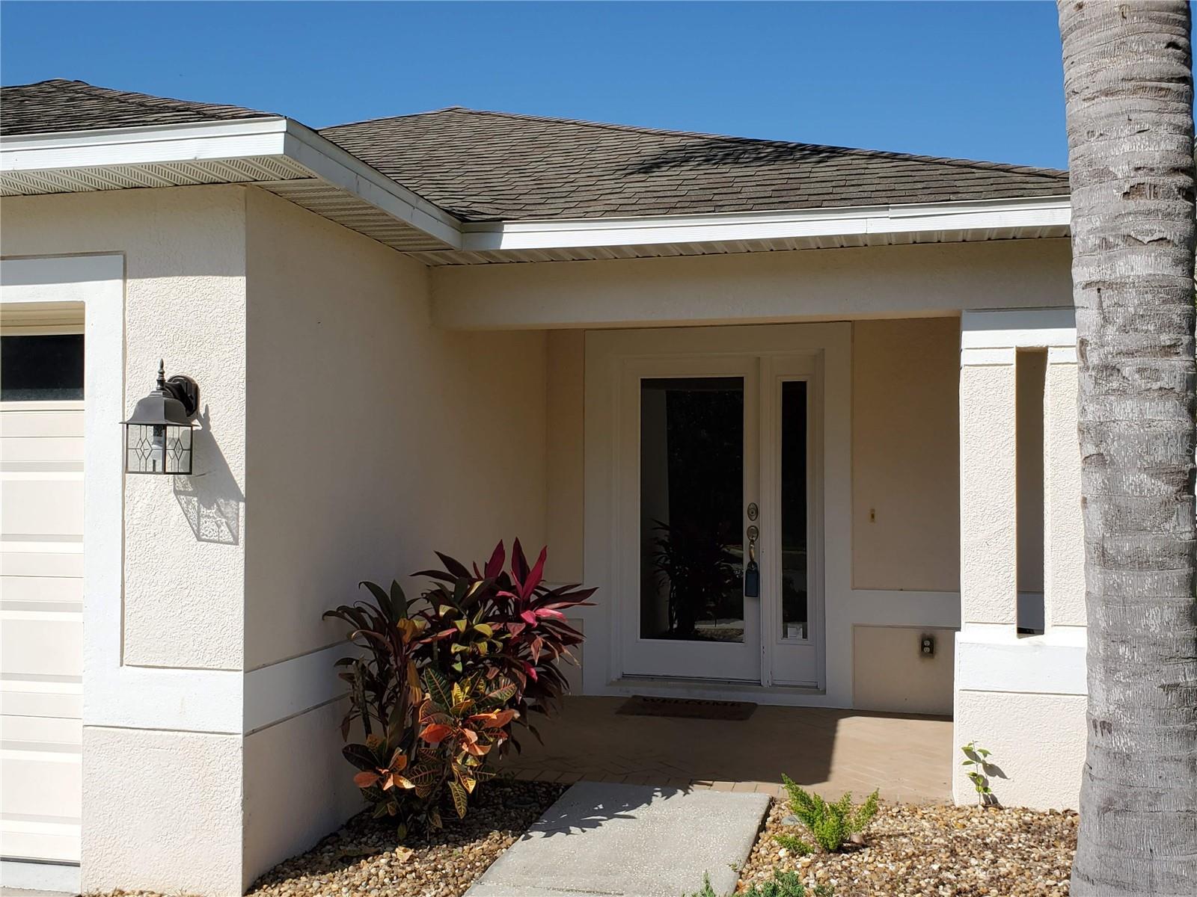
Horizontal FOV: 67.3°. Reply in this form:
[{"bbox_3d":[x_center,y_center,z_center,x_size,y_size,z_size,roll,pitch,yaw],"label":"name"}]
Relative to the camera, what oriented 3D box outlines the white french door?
[{"bbox_3d":[0.725,0.405,5.550,1.290,2.100,0.160,0,-1,12],"label":"white french door"}]

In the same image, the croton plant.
[{"bbox_3d":[-0.595,0.990,3.900,1.060,1.140,0.850,0,-1,12],"label":"croton plant"}]

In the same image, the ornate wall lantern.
[{"bbox_3d":[-1.495,-0.106,3.118,0.180,0.395,0.226,0,-1,12],"label":"ornate wall lantern"}]

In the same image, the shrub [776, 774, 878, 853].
[{"bbox_3d":[0.905,1.415,3.550,0.400,0.270,0.340,0,-1,12],"label":"shrub"}]

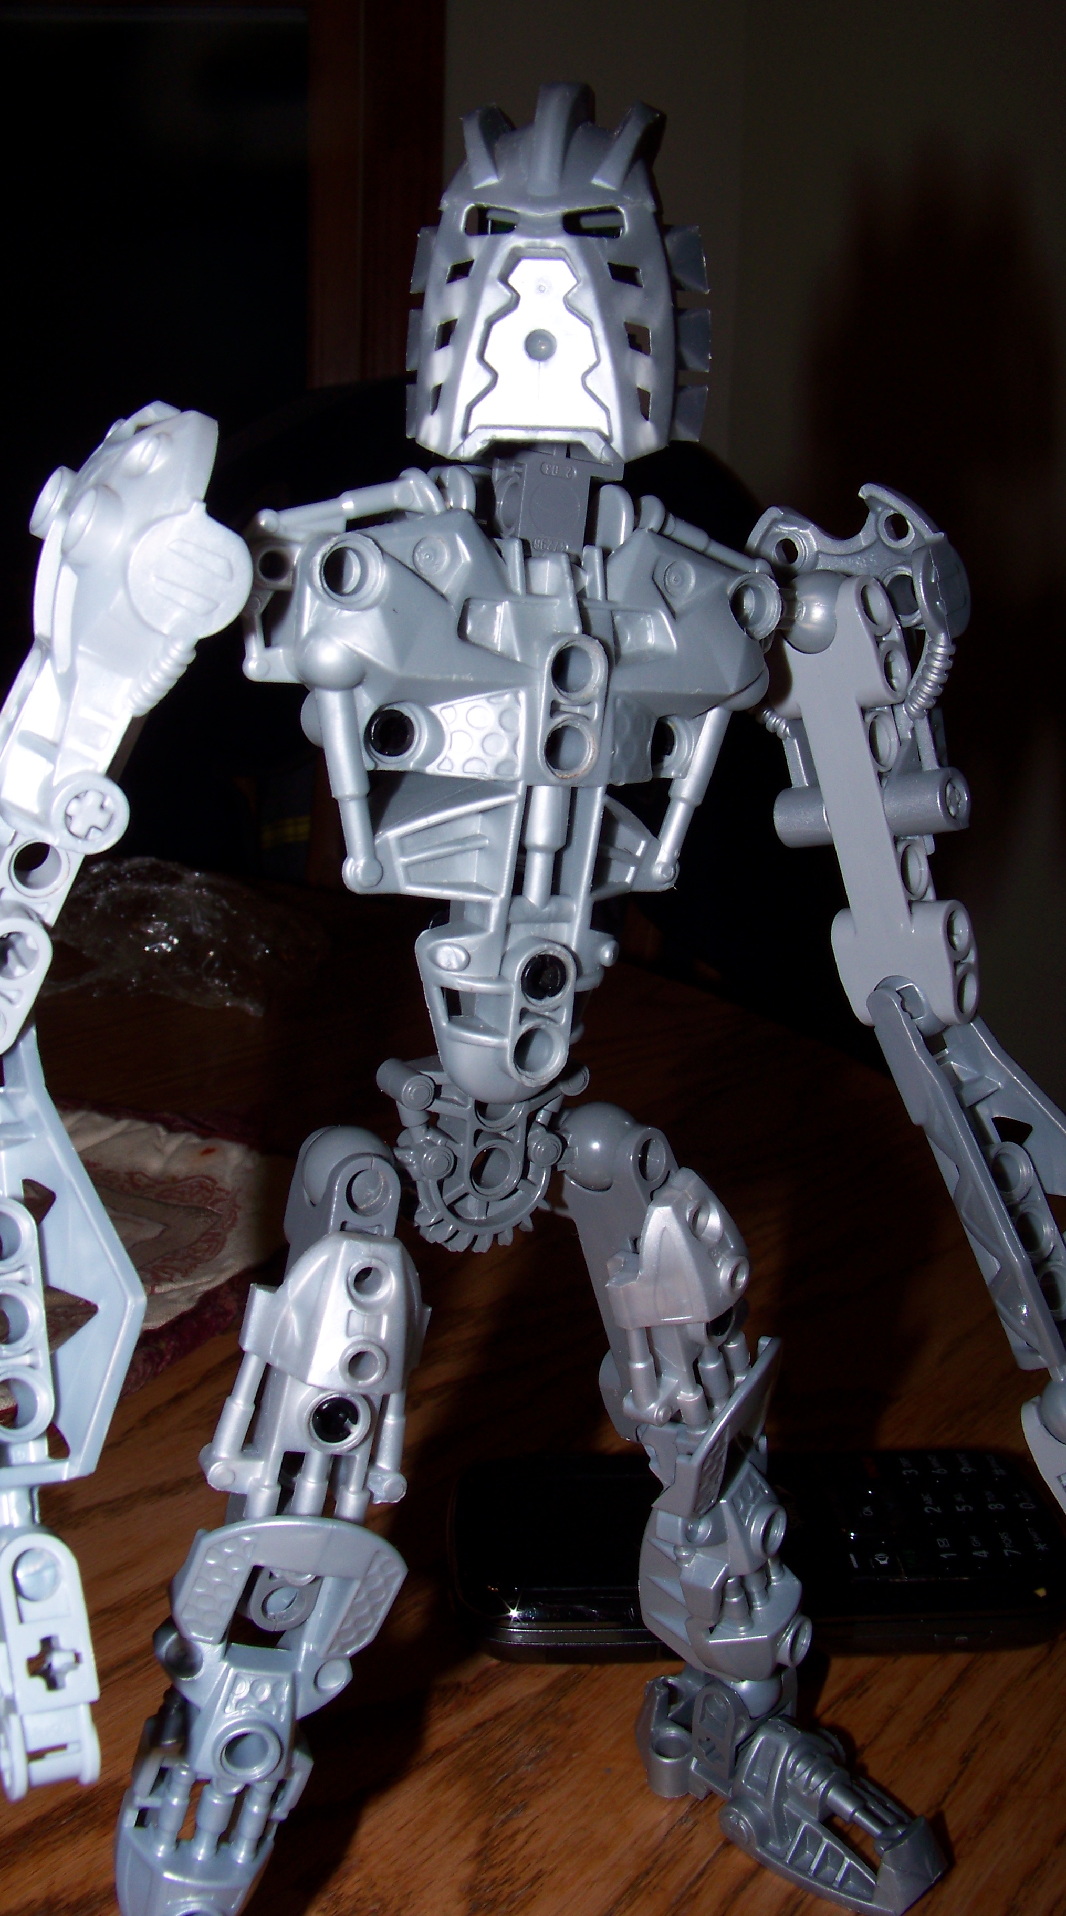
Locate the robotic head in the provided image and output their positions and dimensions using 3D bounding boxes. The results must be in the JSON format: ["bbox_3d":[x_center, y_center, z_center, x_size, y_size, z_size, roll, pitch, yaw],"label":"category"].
[{"bbox_3d":[0.003,-0.073,0.197,0.033,0.040,0.031,2,14,5],"label":"robotic head"}]

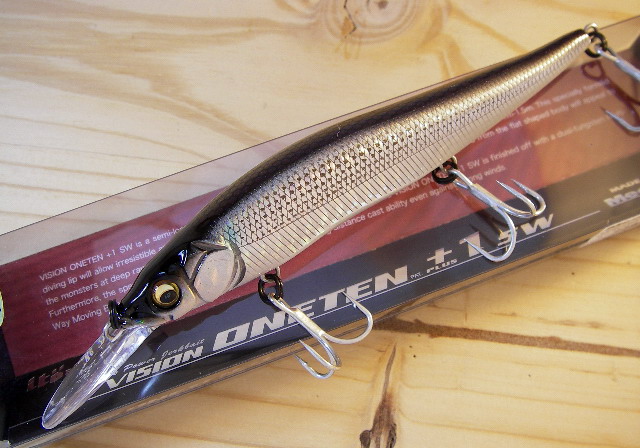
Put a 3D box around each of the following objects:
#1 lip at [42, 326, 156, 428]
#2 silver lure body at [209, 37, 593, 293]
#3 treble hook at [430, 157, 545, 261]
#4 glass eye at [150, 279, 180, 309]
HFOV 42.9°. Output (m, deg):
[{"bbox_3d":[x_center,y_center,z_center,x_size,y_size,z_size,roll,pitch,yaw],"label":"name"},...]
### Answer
[{"bbox_3d":[-0.040,0.028,0.148,0.004,0.014,0.025,40,88,-24],"label":"lip"},{"bbox_3d":[0.014,-0.015,0.161,0.092,0.013,0.019,-31,111,-10],"label":"silver lure body"},{"bbox_3d":[0.032,-0.004,0.163,0.022,0.017,0.015,36,92,6],"label":"treble hook"},{"bbox_3d":[-0.028,0.013,0.148,0.005,0.003,0.005,-27,111,0],"label":"glass eye"}]

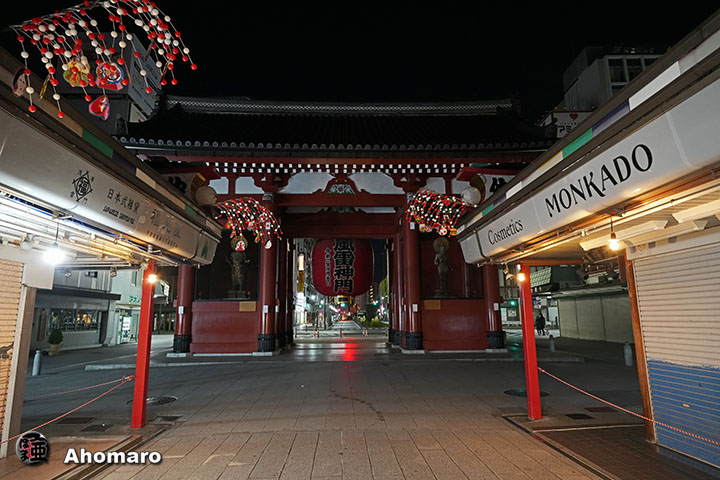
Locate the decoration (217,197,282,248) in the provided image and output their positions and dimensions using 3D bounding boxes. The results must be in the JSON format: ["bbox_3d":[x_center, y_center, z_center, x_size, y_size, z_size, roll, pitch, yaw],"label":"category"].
[{"bbox_3d":[-1.661,-0.269,6.585,1.000,0.740,0.800,0,-10,-3],"label":"decoration"}]

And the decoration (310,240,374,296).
[{"bbox_3d":[-0.874,1.220,22.420,3.150,3.350,3.150,0,-10,-3],"label":"decoration"}]

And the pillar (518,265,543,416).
[{"bbox_3d":[2.355,1.381,6.111,0.165,2.090,0.165,0,-10,-3],"label":"pillar"}]

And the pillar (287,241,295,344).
[{"bbox_3d":[-3.707,2.627,23.568,0.600,5.560,0.600,0,-10,-3],"label":"pillar"}]

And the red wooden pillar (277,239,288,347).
[{"bbox_3d":[-3.555,2.009,20.126,0.600,5.560,0.600,0,-10,-3],"label":"red wooden pillar"}]

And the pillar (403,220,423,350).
[{"bbox_3d":[1.970,1.198,16.754,0.640,5.800,0.640,0,-10,-3],"label":"pillar"}]

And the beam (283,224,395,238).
[{"bbox_3d":[-0.896,-0.399,20.676,5.200,0.660,0.400,0,-10,-3],"label":"beam"}]

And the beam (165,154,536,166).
[{"bbox_3d":[-0.313,-2.601,14.487,12.300,0.350,0.300,0,-10,-3],"label":"beam"}]

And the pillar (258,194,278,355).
[{"bbox_3d":[-3.395,1.139,16.526,0.640,5.930,0.640,0,-10,-3],"label":"pillar"}]

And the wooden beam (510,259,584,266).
[{"bbox_3d":[2.720,0.330,6.316,1.000,0.100,0.130,0,-10,-3],"label":"wooden beam"}]

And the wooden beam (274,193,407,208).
[{"bbox_3d":[-0.739,-1.529,17.123,5.000,0.520,0.400,0,-10,-3],"label":"wooden beam"}]

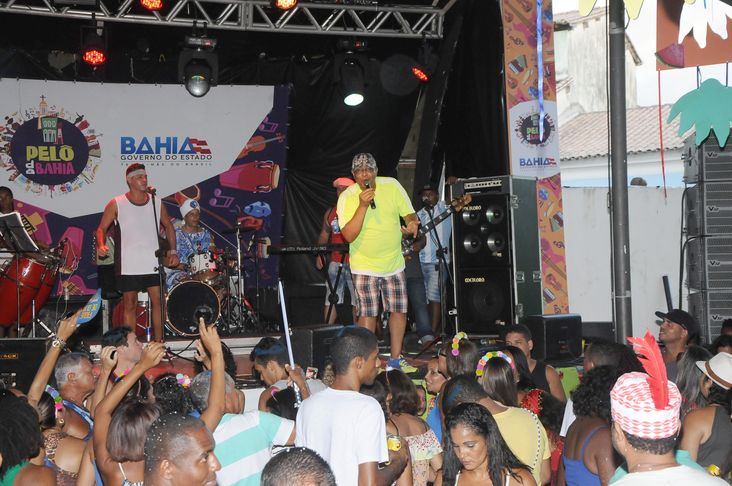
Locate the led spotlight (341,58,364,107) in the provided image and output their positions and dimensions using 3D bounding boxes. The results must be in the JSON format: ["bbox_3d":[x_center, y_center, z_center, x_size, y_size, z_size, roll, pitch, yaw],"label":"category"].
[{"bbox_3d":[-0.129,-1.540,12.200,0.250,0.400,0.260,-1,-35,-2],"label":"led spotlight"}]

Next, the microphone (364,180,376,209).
[{"bbox_3d":[0.034,-0.353,9.300,0.050,0.235,0.050,-12,-20,-4],"label":"microphone"}]

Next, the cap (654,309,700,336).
[{"bbox_3d":[1.802,0.460,7.400,0.260,0.130,0.180,19,0,-5],"label":"cap"}]

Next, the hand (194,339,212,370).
[{"bbox_3d":[-0.722,0.497,5.700,0.085,0.160,0.070,-21,0,-29],"label":"hand"}]

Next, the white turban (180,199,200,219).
[{"bbox_3d":[-1.715,-0.337,12.500,0.190,0.180,0.225,-2,-4,-30],"label":"white turban"}]

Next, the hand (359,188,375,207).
[{"bbox_3d":[0.006,-0.324,9.300,0.090,0.135,0.100,15,0,-41],"label":"hand"}]

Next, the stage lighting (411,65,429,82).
[{"bbox_3d":[0.524,-1.635,12.300,0.210,0.140,0.210,42,-15,-13],"label":"stage lighting"}]

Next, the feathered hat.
[{"bbox_3d":[0.756,0.382,3.450,0.190,0.270,0.210,0,10,-30],"label":"feathered hat"}]

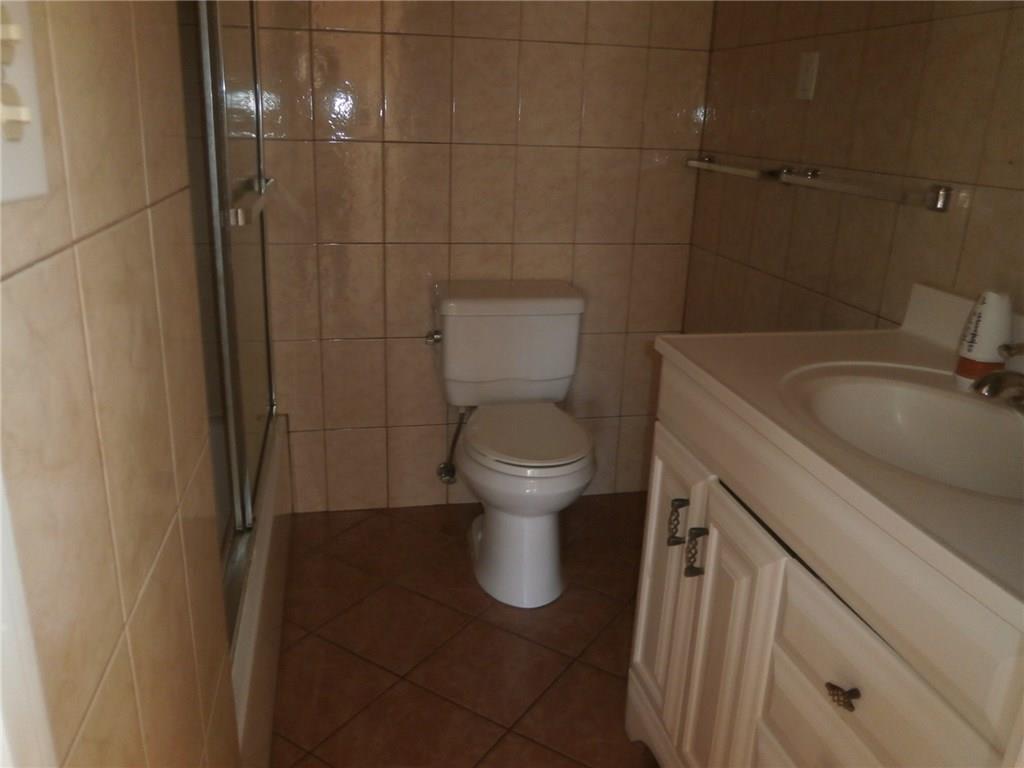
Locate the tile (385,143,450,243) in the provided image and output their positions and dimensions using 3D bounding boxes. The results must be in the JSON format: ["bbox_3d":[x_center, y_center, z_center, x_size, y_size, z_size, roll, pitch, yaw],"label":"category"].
[{"bbox_3d":[-0.287,-0.577,2.333,0.200,0.301,0.010,-2,19,-12],"label":"tile"}]

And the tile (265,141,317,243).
[{"bbox_3d":[-0.679,-0.560,2.254,0.200,0.301,0.010,-2,19,-12],"label":"tile"}]

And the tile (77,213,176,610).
[{"bbox_3d":[-0.320,0.018,0.648,0.010,0.304,0.203,-2,19,-11],"label":"tile"}]

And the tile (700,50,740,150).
[{"bbox_3d":[0.633,-0.853,2.336,0.010,0.301,0.183,-2,19,-12],"label":"tile"}]

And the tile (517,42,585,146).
[{"bbox_3d":[0.118,-0.876,2.332,0.200,0.300,0.010,-2,19,-12],"label":"tile"}]

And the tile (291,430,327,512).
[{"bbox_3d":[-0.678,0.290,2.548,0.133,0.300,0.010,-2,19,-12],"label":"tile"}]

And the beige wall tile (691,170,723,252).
[{"bbox_3d":[0.632,-0.575,2.439,0.010,0.304,0.195,-2,19,-11],"label":"beige wall tile"}]

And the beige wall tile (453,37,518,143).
[{"bbox_3d":[-0.079,-0.869,2.290,0.200,0.300,0.010,-2,19,-12],"label":"beige wall tile"}]

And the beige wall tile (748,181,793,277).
[{"bbox_3d":[0.704,-0.445,2.063,0.010,0.300,0.200,-2,19,-12],"label":"beige wall tile"}]

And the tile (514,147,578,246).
[{"bbox_3d":[0.109,-0.593,2.423,0.203,0.304,0.010,-2,19,-12],"label":"tile"}]

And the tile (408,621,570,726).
[{"bbox_3d":[-0.051,0.702,1.882,0.303,0.010,0.303,14,22,31],"label":"tile"}]

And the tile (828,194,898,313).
[{"bbox_3d":[0.780,-0.314,1.690,0.010,0.301,0.200,-2,19,-12],"label":"tile"}]

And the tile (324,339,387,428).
[{"bbox_3d":[-0.507,0.001,2.487,0.200,0.301,0.010,-2,19,-12],"label":"tile"}]

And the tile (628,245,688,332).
[{"bbox_3d":[0.497,-0.321,2.606,0.203,0.304,0.010,-2,19,-12],"label":"tile"}]

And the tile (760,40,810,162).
[{"bbox_3d":[0.710,-0.724,1.970,0.010,0.300,0.200,-2,19,-12],"label":"tile"}]

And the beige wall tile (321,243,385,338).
[{"bbox_3d":[-0.494,-0.285,2.385,0.200,0.300,0.010,-2,19,-12],"label":"beige wall tile"}]

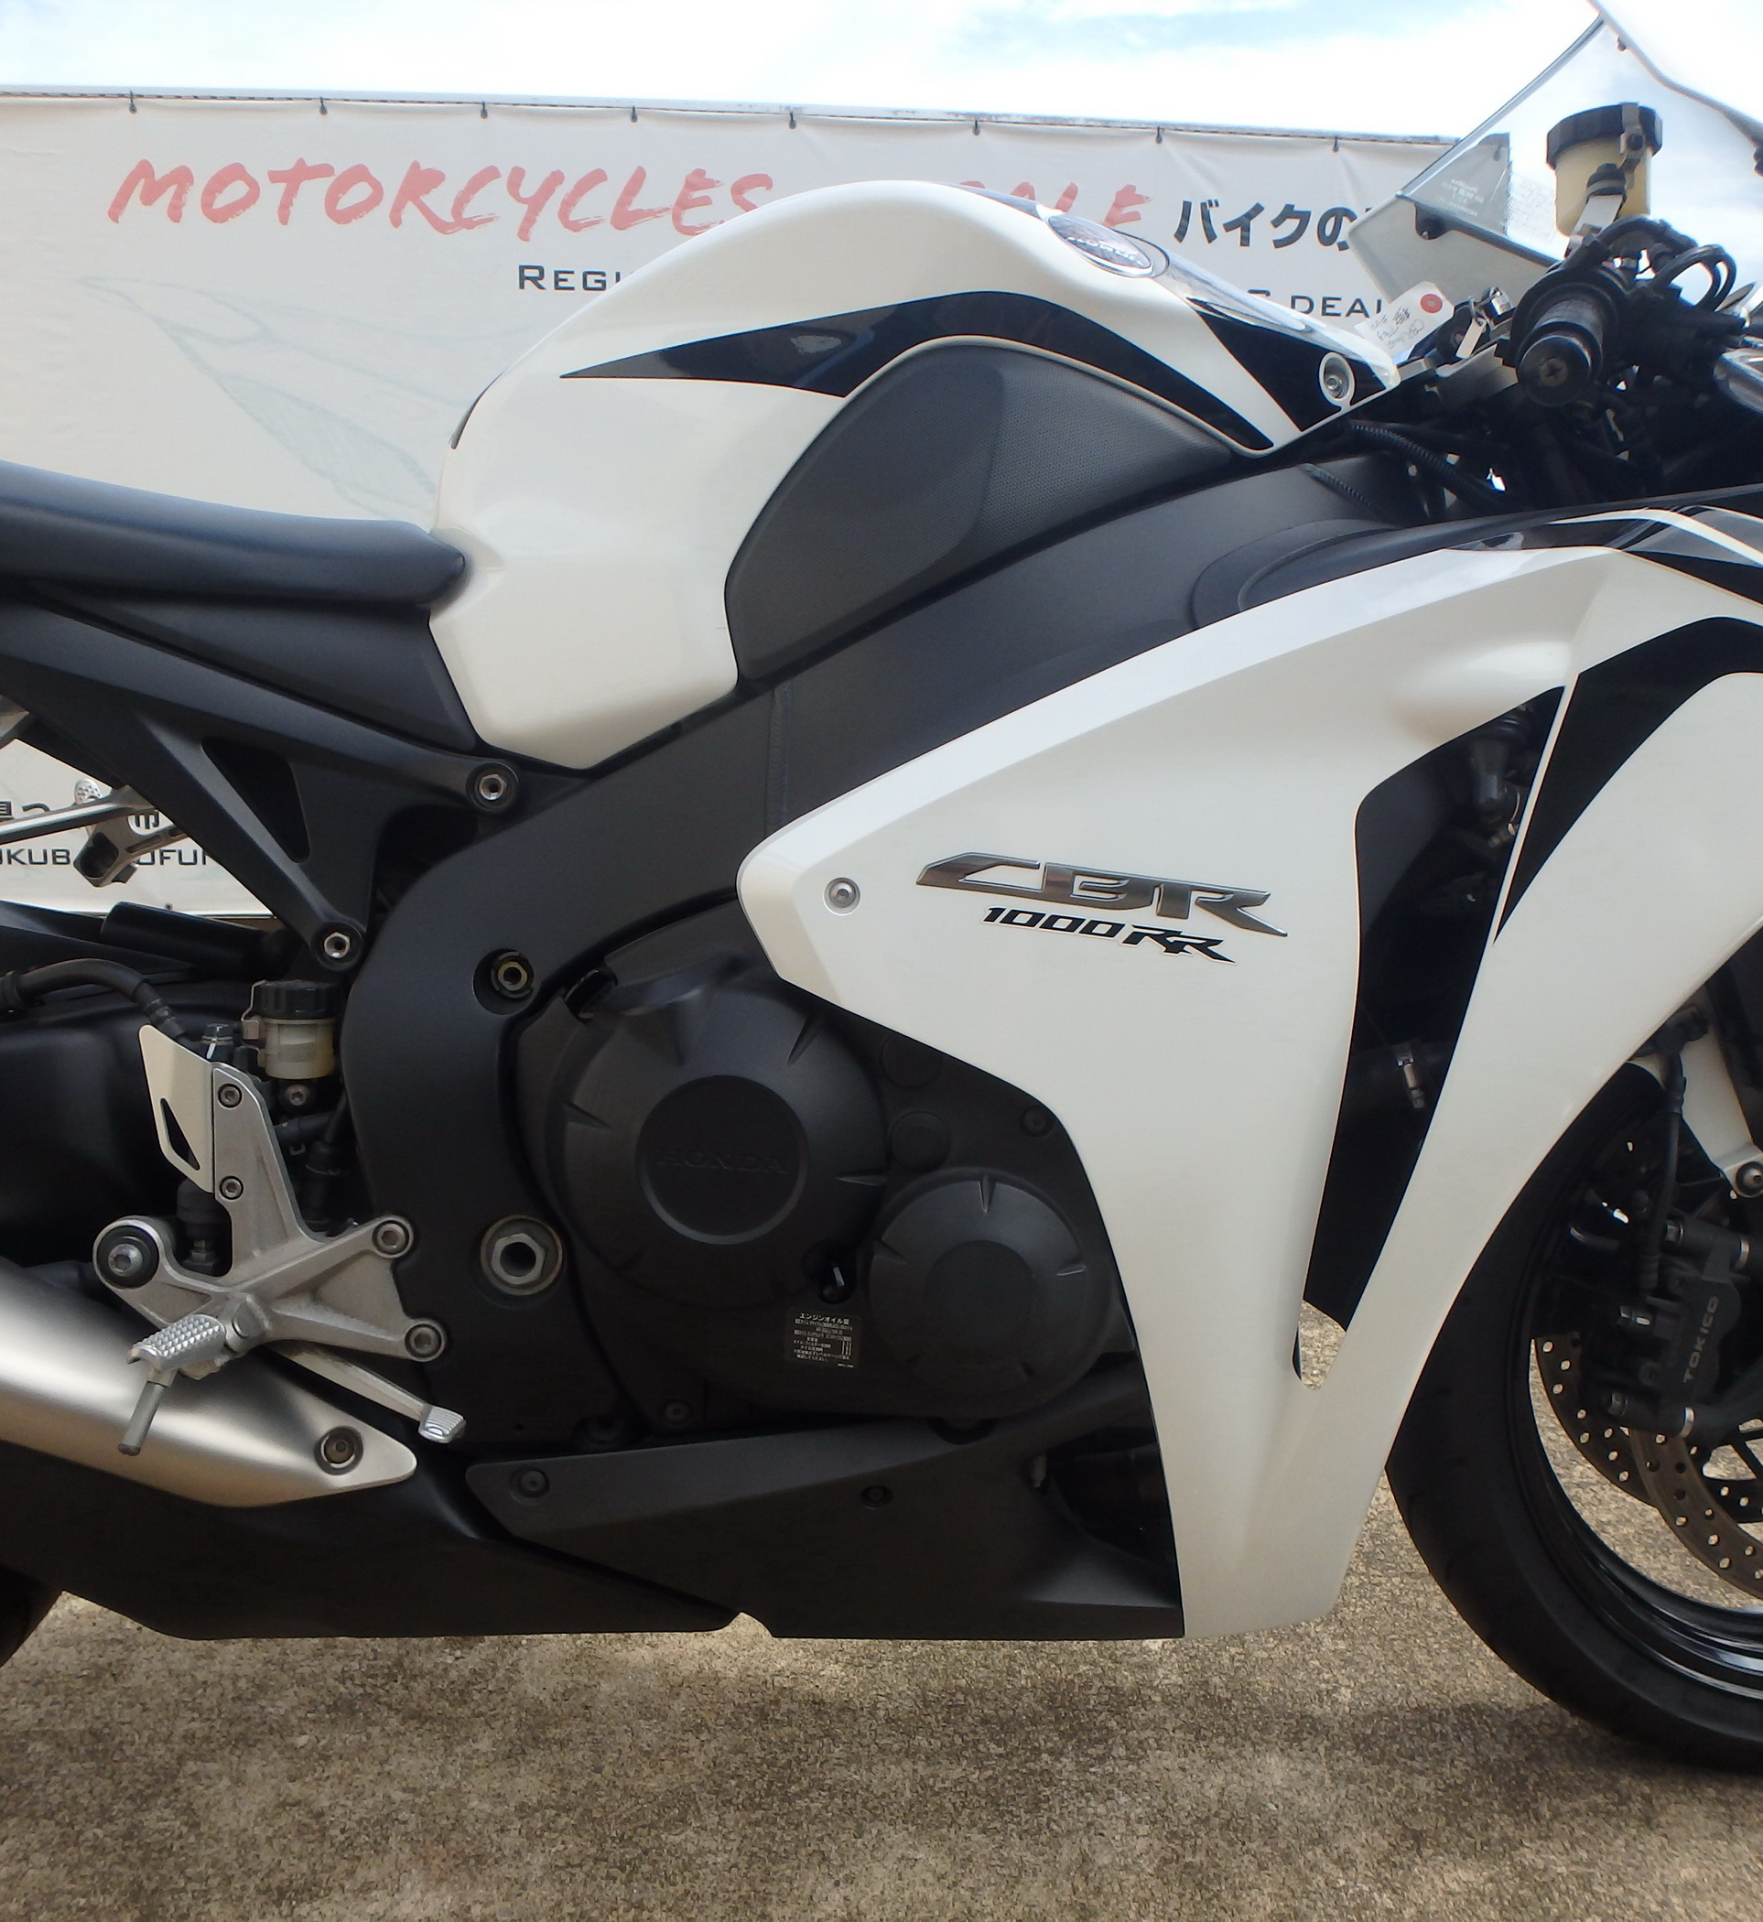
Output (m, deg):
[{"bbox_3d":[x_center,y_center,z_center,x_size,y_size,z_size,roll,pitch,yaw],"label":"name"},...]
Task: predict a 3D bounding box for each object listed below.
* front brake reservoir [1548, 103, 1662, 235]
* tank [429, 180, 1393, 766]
[{"bbox_3d":[0.343,-0.372,0.738,0.055,0.062,0.055,0,6,-2],"label":"front brake reservoir"},{"bbox_3d":[0.022,-0.295,0.951,0.535,0.345,0.310,0,6,-2],"label":"tank"}]

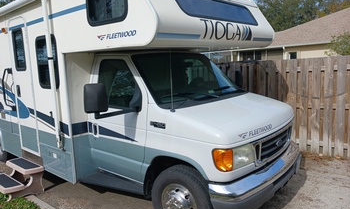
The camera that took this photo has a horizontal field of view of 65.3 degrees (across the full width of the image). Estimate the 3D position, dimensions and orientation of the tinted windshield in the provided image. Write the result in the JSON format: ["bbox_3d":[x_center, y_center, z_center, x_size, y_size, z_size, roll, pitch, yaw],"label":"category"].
[{"bbox_3d":[0.242,-0.383,3.696,1.660,0.750,0.200,-11,-24,-49],"label":"tinted windshield"}]

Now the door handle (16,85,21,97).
[{"bbox_3d":[-2.575,-0.212,4.491,0.090,0.195,0.045,5,11,40],"label":"door handle"}]

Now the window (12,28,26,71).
[{"bbox_3d":[-2.437,-0.849,4.287,0.355,0.640,0.040,5,11,40],"label":"window"}]

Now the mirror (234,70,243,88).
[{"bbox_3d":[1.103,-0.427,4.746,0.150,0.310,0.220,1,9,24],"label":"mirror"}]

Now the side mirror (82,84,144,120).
[{"bbox_3d":[-0.649,-0.047,2.886,0.520,0.350,0.280,-7,9,-31],"label":"side mirror"}]

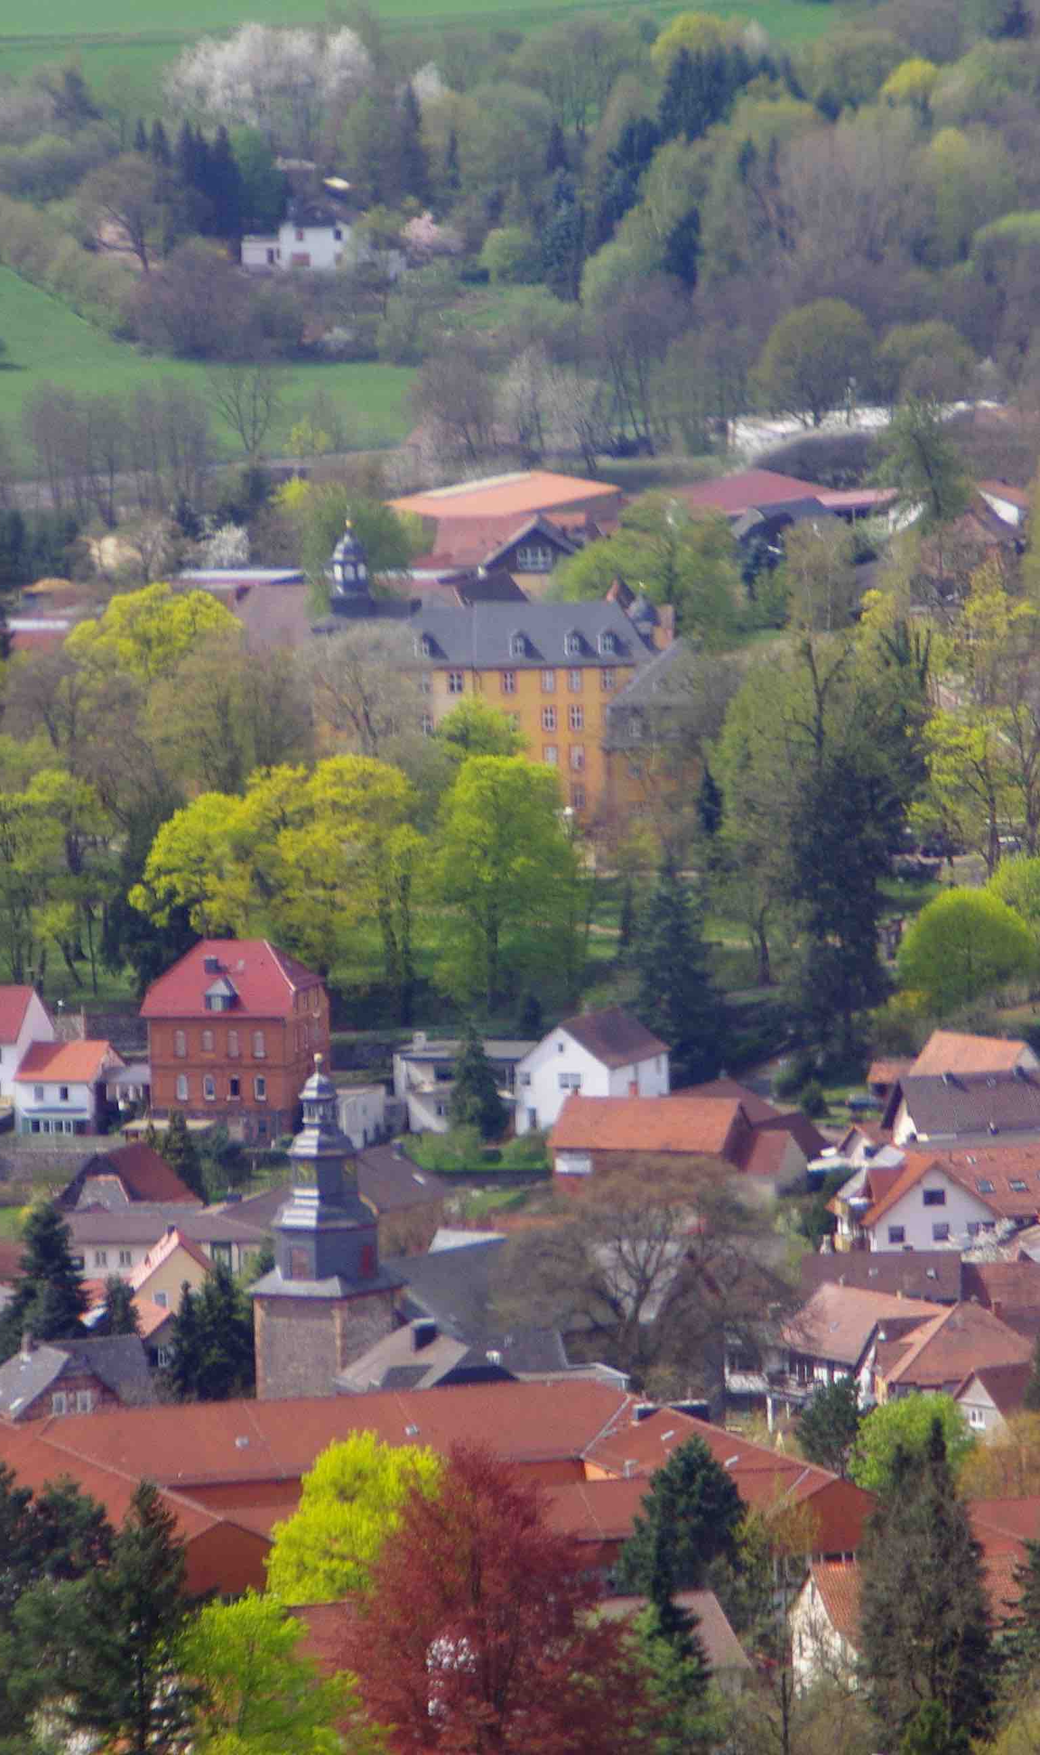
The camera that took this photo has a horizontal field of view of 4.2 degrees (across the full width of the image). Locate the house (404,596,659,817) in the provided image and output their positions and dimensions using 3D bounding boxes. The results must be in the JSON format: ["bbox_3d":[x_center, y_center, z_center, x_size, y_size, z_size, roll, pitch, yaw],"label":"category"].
[{"bbox_3d":[1.068,-15.336,1348.000,24.000,20.500,12.000,-1,5,0],"label":"house"}]

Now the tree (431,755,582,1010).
[{"bbox_3d":[-1.161,0.446,1240.000,13.220,22.220,13.220,-1,5,0],"label":"tree"}]

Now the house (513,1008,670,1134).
[{"bbox_3d":[5.840,16.180,1177.260,8.700,9.200,12.500,1,7,22],"label":"house"}]

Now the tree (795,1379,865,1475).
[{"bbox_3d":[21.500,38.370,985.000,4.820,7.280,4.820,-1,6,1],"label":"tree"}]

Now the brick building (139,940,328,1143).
[{"bbox_3d":[-23.660,13.110,1170.030,12.400,15.800,12.300,0,6,16],"label":"brick building"}]

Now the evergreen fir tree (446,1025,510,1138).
[{"bbox_3d":[-3.461,16.794,1172.000,5.400,9.240,5.400,-1,5,0],"label":"evergreen fir tree"}]

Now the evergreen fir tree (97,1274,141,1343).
[{"bbox_3d":[-29.710,32.290,1055.000,3.340,5.960,3.340,-2,6,-2],"label":"evergreen fir tree"}]

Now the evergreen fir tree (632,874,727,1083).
[{"bbox_3d":[13.340,8.780,1195.000,7.920,18.360,7.920,-1,6,1],"label":"evergreen fir tree"}]

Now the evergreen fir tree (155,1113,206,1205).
[{"bbox_3d":[-27.468,22.729,1152.000,3.980,7.270,3.980,-1,5,0],"label":"evergreen fir tree"}]

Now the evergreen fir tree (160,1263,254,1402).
[{"bbox_3d":[-21.860,33.100,995.000,6.590,12.130,6.130,-2,7,0],"label":"evergreen fir tree"}]

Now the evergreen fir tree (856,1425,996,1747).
[{"bbox_3d":[23.819,41.607,835.000,8.300,18.910,8.300,-1,5,0],"label":"evergreen fir tree"}]

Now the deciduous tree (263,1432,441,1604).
[{"bbox_3d":[-10.350,42.890,915.000,12.130,13.940,11.280,-2,7,0],"label":"deciduous tree"}]

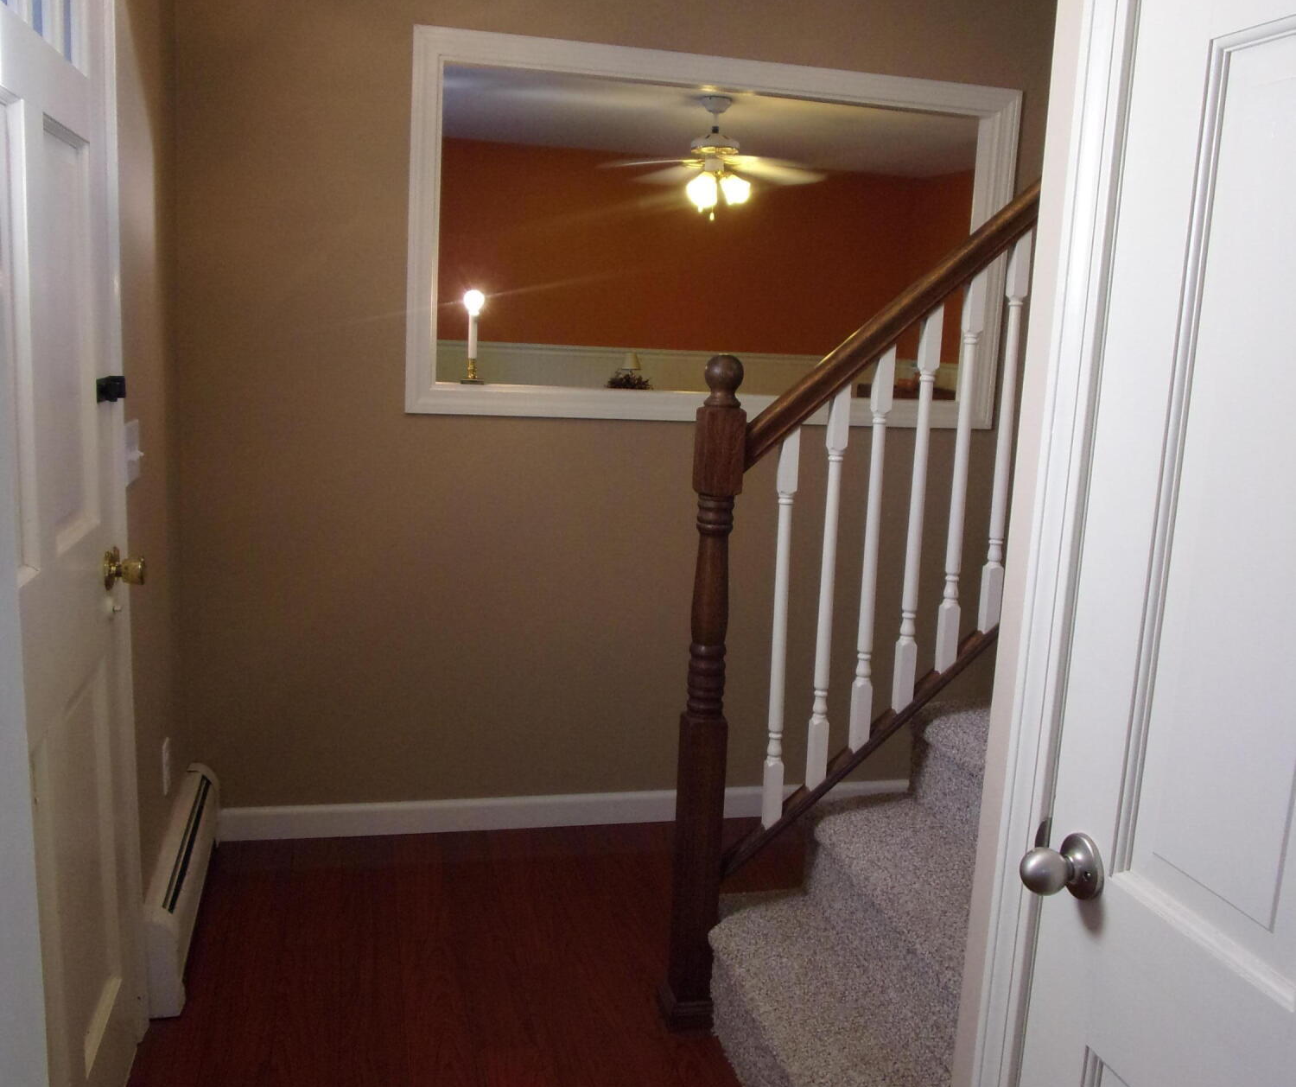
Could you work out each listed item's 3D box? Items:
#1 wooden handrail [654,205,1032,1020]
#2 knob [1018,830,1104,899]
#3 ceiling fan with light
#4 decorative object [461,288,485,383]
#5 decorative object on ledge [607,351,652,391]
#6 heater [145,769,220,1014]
[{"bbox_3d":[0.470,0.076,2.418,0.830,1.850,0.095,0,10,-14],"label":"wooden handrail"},{"bbox_3d":[0.399,0.321,1.180,0.066,0.066,0.066,0,10,-14],"label":"knob"},{"bbox_3d":[0.291,-1.658,5.143,1.050,0.490,1.050,0,10,-14],"label":"ceiling fan with light"},{"bbox_3d":[-0.467,-0.548,3.194,0.062,0.248,0.062,0,10,-14],"label":"decorative object"},{"bbox_3d":[-0.048,-0.479,3.321,0.130,0.108,0.115,0,10,-14],"label":"decorative object on ledge"},{"bbox_3d":[-1.073,0.770,2.776,0.080,0.220,0.820,0,10,-14],"label":"heater"}]

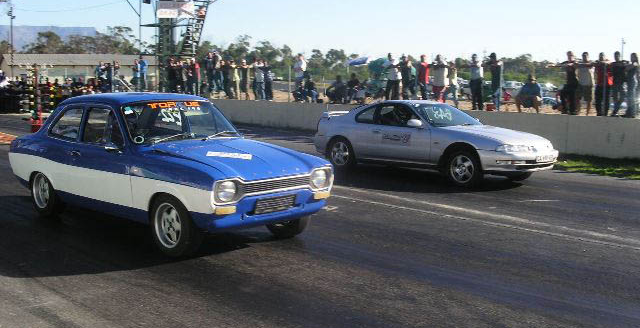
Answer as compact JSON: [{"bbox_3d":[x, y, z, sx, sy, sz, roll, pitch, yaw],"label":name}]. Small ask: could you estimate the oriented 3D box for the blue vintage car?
[{"bbox_3d":[-1.678,-0.046,7.174,3.820,1.350,1.570,7,9,44],"label":"blue vintage car"}]

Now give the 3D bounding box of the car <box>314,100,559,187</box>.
[{"bbox_3d":[1.843,-0.438,11.709,1.770,1.270,4.400,-5,9,-42],"label":"car"}]

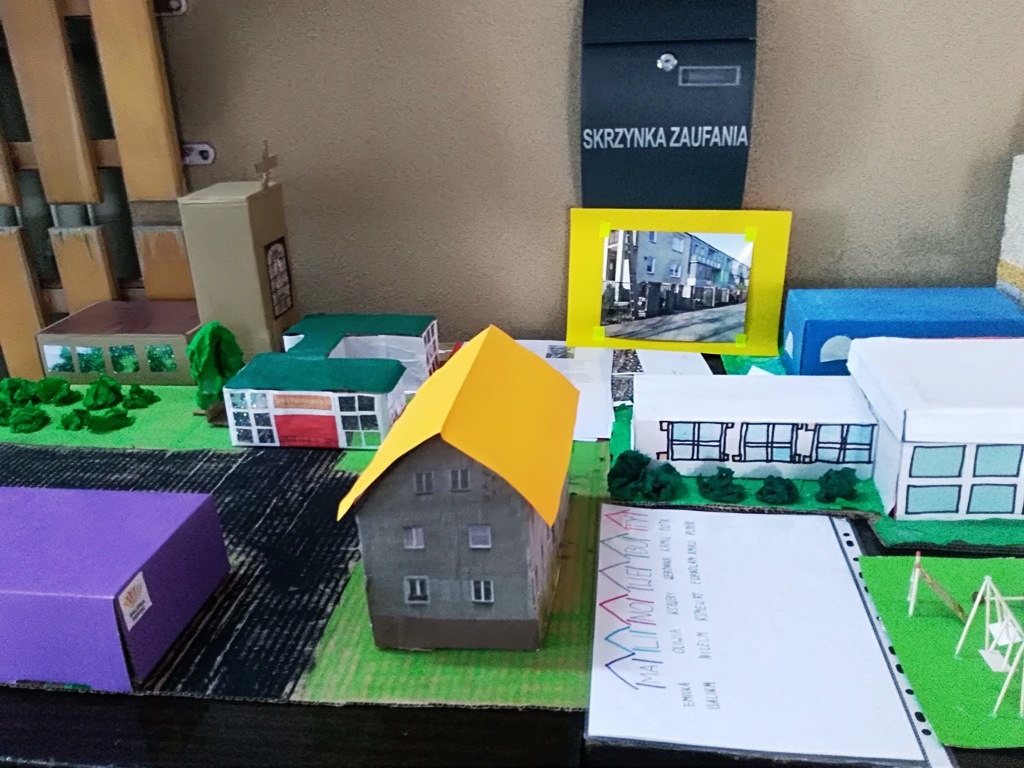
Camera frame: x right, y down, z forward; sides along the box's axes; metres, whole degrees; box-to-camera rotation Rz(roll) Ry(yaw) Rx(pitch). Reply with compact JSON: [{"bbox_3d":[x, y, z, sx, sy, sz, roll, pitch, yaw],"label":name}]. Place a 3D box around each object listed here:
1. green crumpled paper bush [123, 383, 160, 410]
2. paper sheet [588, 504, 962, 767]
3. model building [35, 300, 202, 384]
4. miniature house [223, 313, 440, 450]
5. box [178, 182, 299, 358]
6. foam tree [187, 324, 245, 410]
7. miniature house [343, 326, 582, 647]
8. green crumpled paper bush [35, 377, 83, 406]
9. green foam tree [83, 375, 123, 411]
[{"bbox_3d":[-0.515,0.017,1.069,0.053,0.038,0.045,0,21,6],"label":"green crumpled paper bush"},{"bbox_3d":[0.190,0.181,0.631,0.233,0.002,0.302,2,21,10],"label":"paper sheet"},{"bbox_3d":[-0.589,-0.068,1.243,0.241,0.080,0.176,0,21,6],"label":"model building"},{"bbox_3d":[-0.232,-0.013,1.066,0.204,0.076,0.305,0,21,6],"label":"miniature house"},{"bbox_3d":[-0.419,-0.166,1.217,0.101,0.268,0.150,-1,21,3],"label":"box"},{"bbox_3d":[-0.397,-0.021,1.031,0.078,0.128,0.066,0,21,6],"label":"foam tree"},{"bbox_3d":[-0.030,0.074,0.666,0.155,0.184,0.252,0,21,7],"label":"miniature house"},{"bbox_3d":[-0.647,0.011,1.097,0.068,0.041,0.058,0,21,6],"label":"green crumpled paper bush"},{"bbox_3d":[-0.571,0.012,1.072,0.056,0.051,0.047,0,21,6],"label":"green foam tree"}]

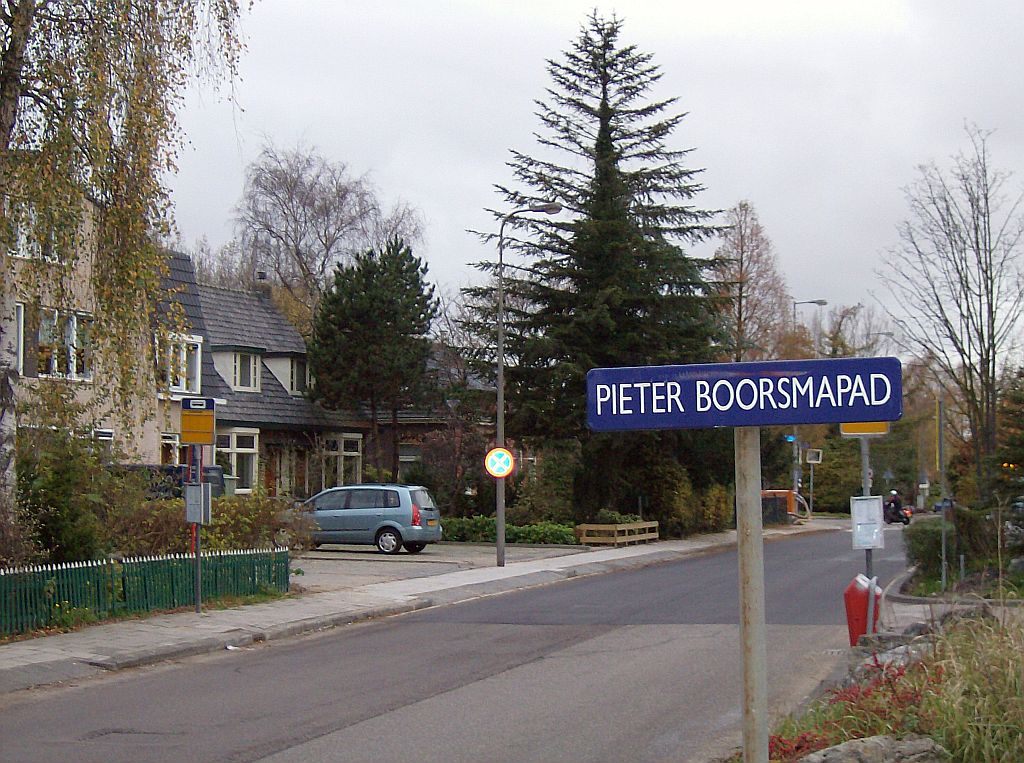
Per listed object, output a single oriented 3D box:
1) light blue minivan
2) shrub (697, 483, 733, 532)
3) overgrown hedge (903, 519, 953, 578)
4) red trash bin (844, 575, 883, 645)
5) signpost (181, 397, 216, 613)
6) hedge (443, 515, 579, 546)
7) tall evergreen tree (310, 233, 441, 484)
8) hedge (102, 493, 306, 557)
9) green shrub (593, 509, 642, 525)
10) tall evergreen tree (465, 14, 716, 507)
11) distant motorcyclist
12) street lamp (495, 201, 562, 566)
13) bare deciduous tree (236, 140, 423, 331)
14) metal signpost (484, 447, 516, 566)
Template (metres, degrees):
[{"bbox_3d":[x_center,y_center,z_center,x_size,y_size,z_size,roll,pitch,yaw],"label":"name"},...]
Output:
[{"bbox_3d":[-3.781,3.132,47.683,4.300,1.590,1.720,-1,-3,20],"label":"light blue minivan"},{"bbox_3d":[6.833,4.258,69.374,1.200,1.664,1.200,1,-3,-14],"label":"shrub"},{"bbox_3d":[7.923,3.090,39.300,0.900,1.030,1.200,-1,-3,15],"label":"overgrown hedge"},{"bbox_3d":[3.345,2.200,19.815,0.290,0.703,0.330,-2,-3,30],"label":"red trash bin"},{"bbox_3d":[-4.097,1.599,27.000,0.440,2.830,0.250,-1,-3,12],"label":"signpost"},{"bbox_3d":[-0.165,3.774,52.477,4.100,0.637,1.200,-1,-3,20],"label":"hedge"},{"bbox_3d":[-3.624,0.191,54.058,3.400,7.902,3.400,0,-3,0],"label":"tall evergreen tree"},{"bbox_3d":[-4.765,2.455,32.118,3.400,1.395,1.200,-1,-3,20],"label":"hedge"},{"bbox_3d":[2.962,4.011,58.000,1.350,0.880,1.200,-1,-3,15],"label":"green shrub"},{"bbox_3d":[2.763,-3.475,66.000,8.000,16.700,8.000,0,-3,0],"label":"tall evergreen tree"},{"bbox_3d":[15.207,4.974,83.000,2.000,1.450,0.800,-2,-3,30],"label":"distant motorcyclist"},{"bbox_3d":[0.349,0.050,40.413,1.320,7.145,0.320,-1,-3,13],"label":"street lamp"},{"bbox_3d":[-6.890,-1.748,78.000,7.000,14.400,7.000,0,-3,0],"label":"bare deciduous tree"},{"bbox_3d":[-0.232,2.514,41.700,0.620,2.410,0.200,0,-3,9],"label":"metal signpost"}]

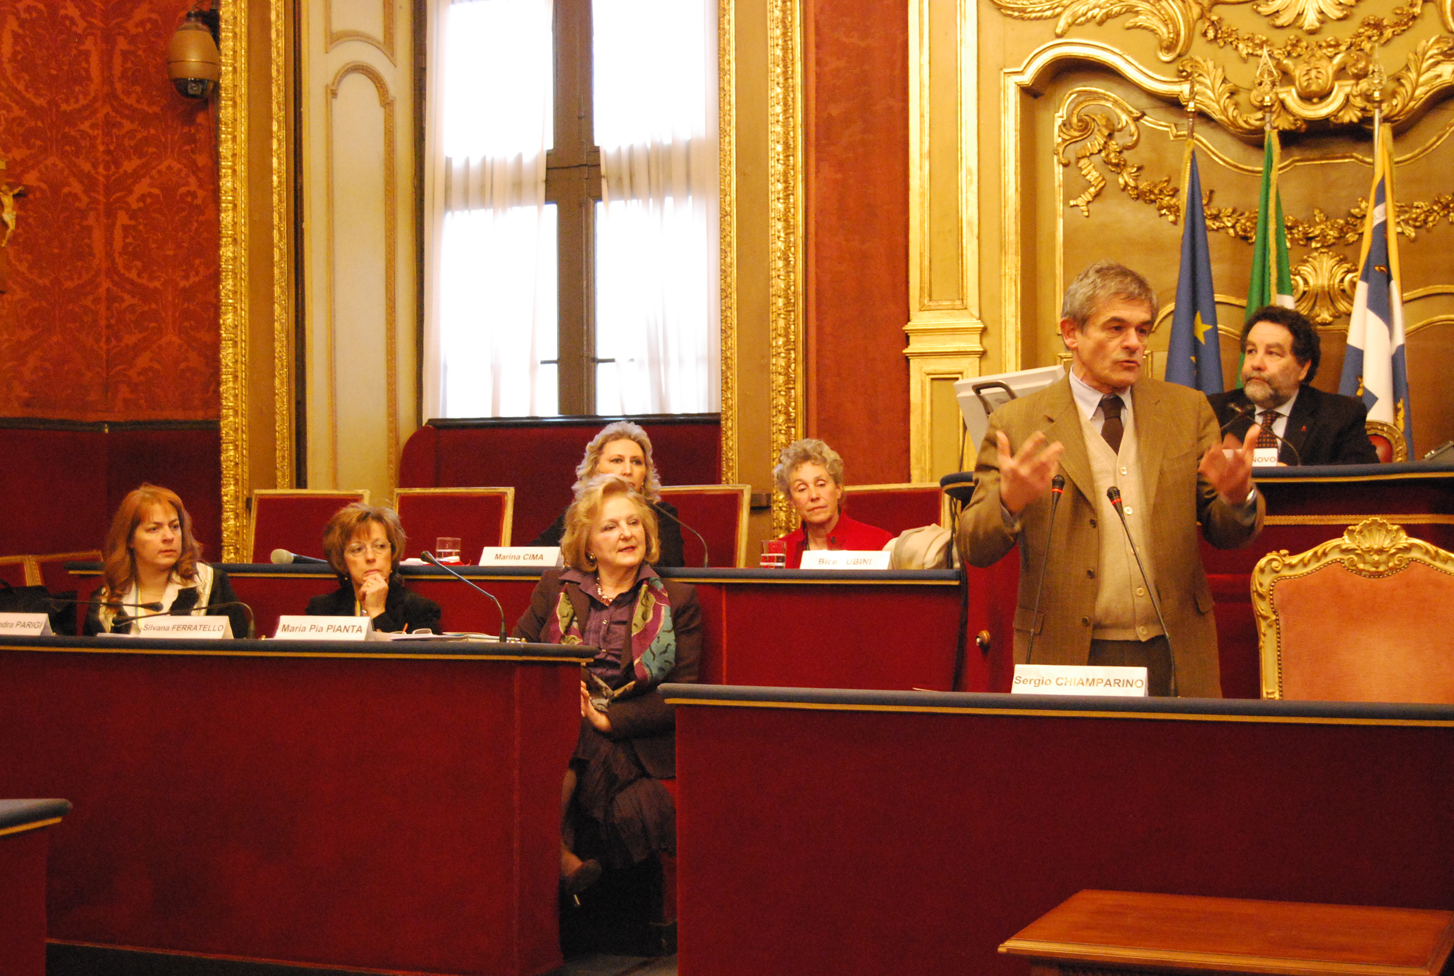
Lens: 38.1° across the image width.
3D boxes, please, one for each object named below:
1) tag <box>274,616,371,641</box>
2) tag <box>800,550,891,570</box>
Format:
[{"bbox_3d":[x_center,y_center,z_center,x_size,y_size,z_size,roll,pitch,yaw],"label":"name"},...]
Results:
[{"bbox_3d":[-0.984,0.341,5.120,0.250,0.057,0.060,0,0,17],"label":"tag"},{"bbox_3d":[0.328,0.199,5.820,0.250,0.053,0.060,0,0,17],"label":"tag"}]

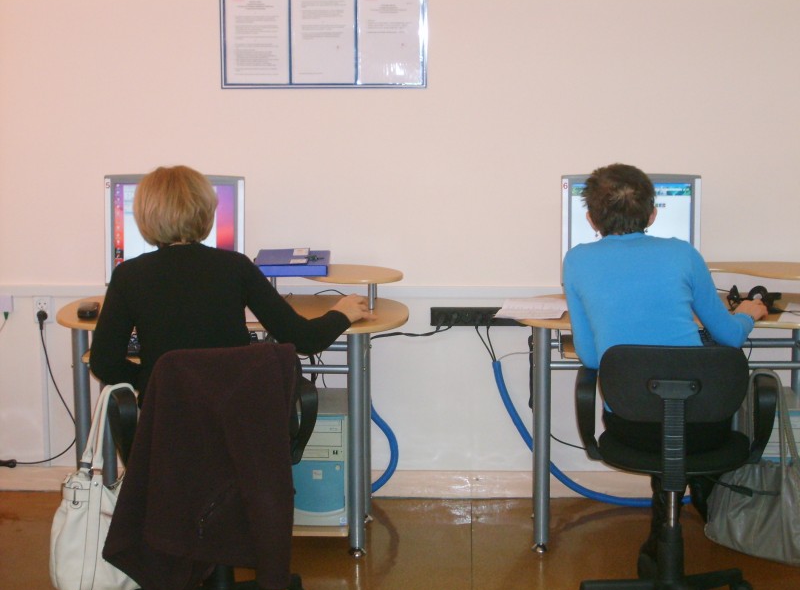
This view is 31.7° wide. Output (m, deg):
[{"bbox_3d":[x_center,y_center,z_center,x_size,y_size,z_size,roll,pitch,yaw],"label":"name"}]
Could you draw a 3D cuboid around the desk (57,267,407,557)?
[{"bbox_3d":[-0.530,0.355,4.684,1.120,0.855,0.650,0,9,2],"label":"desk"}]

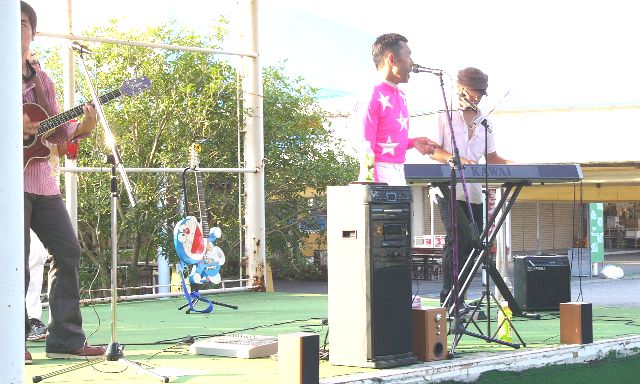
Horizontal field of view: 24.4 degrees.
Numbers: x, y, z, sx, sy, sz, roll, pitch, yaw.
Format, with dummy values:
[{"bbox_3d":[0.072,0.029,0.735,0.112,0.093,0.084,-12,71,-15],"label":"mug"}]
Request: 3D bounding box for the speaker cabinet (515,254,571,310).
[{"bbox_3d":[1.494,0.609,9.930,0.330,0.360,0.200,-1,0,-18],"label":"speaker cabinet"}]

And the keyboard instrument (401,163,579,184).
[{"bbox_3d":[1.060,-0.110,9.350,1.270,0.130,0.310,-1,0,-24],"label":"keyboard instrument"}]

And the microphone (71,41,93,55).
[{"bbox_3d":[-1.097,-0.664,6.800,0.050,0.050,0.170,-1,0,-37],"label":"microphone"}]

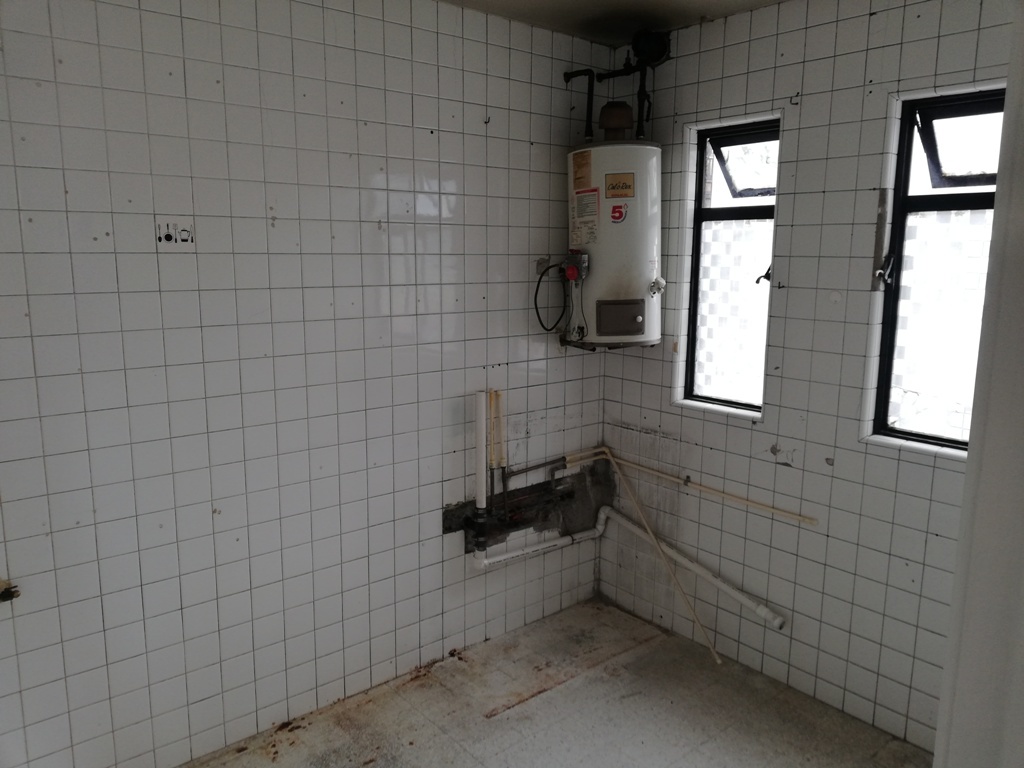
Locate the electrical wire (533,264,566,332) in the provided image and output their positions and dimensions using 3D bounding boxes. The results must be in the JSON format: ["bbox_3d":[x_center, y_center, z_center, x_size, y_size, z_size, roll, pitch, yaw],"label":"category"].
[{"bbox_3d":[0.158,-0.355,3.280,0.145,0.289,0.060,-8,13,-39],"label":"electrical wire"}]

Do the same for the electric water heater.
[{"bbox_3d":[0.419,-0.565,3.270,0.395,0.790,0.390,0,10,0],"label":"electric water heater"}]

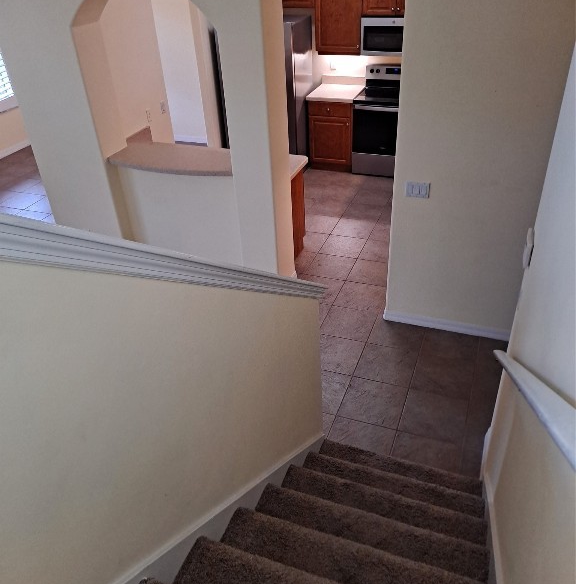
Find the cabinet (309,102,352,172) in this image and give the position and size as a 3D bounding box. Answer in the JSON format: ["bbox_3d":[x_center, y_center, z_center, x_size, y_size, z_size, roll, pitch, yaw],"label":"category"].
[{"bbox_3d":[0.638,-2.077,7.078,0.573,0.875,0.636,10,36,19],"label":"cabinet"}]

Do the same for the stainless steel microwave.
[{"bbox_3d":[1.253,-2.955,6.356,0.768,0.393,0.375,10,36,19],"label":"stainless steel microwave"}]

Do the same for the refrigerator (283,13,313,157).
[{"bbox_3d":[-0.229,-2.433,6.927,0.920,1.732,0.711,10,36,19],"label":"refrigerator"}]

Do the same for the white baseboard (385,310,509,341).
[{"bbox_3d":[1.217,0.254,4.253,0.966,0.095,0.016,10,36,19],"label":"white baseboard"}]

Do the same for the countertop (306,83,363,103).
[{"bbox_3d":[0.604,-2.453,6.819,0.600,0.040,0.667,10,36,19],"label":"countertop"}]

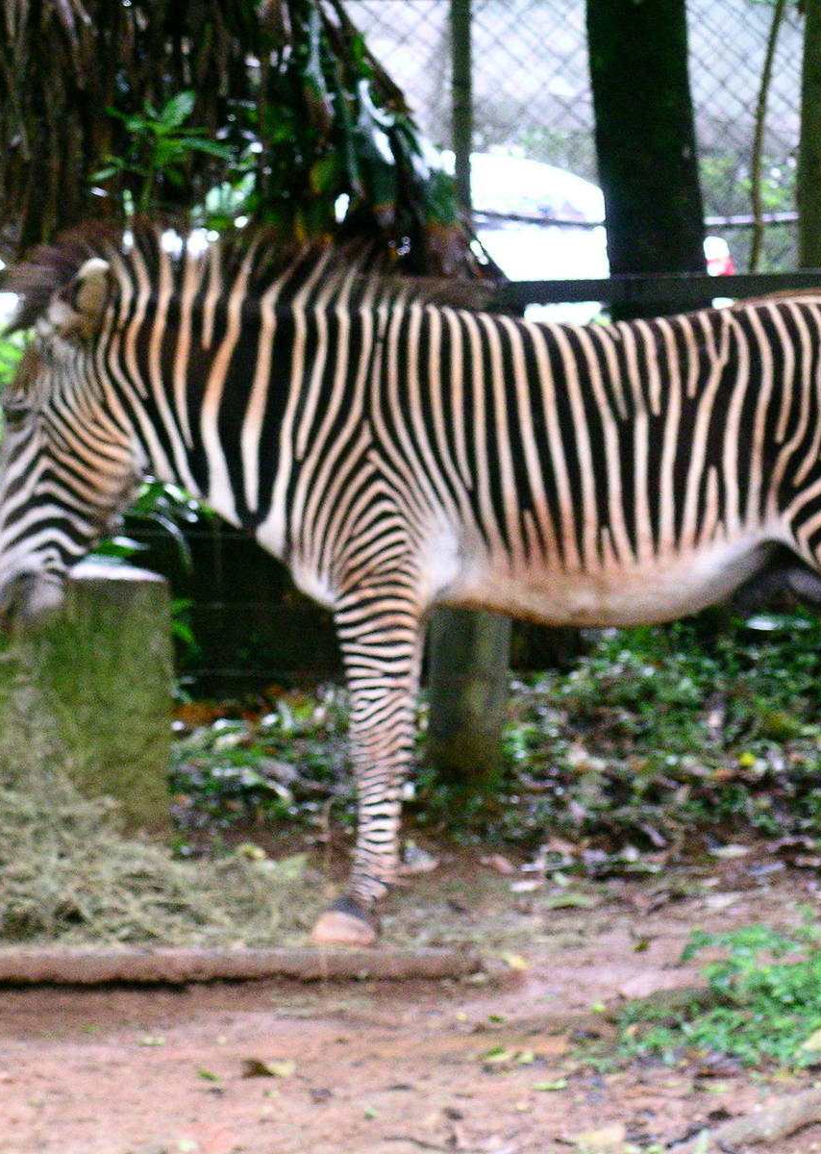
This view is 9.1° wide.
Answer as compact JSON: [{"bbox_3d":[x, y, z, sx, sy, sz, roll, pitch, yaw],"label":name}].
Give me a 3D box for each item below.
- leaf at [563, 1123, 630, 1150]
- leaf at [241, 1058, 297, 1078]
[{"bbox_3d":[0.322,0.976,9.000,0.113,0.028,0.090,0,5,0],"label":"leaf"},{"bbox_3d":[-0.263,0.914,9.600,0.103,0.027,0.065,0,5,0],"label":"leaf"}]

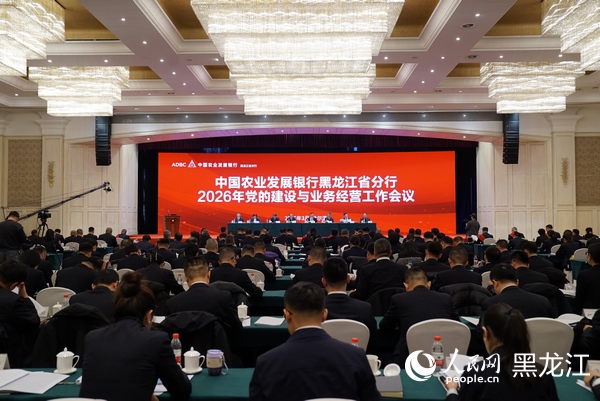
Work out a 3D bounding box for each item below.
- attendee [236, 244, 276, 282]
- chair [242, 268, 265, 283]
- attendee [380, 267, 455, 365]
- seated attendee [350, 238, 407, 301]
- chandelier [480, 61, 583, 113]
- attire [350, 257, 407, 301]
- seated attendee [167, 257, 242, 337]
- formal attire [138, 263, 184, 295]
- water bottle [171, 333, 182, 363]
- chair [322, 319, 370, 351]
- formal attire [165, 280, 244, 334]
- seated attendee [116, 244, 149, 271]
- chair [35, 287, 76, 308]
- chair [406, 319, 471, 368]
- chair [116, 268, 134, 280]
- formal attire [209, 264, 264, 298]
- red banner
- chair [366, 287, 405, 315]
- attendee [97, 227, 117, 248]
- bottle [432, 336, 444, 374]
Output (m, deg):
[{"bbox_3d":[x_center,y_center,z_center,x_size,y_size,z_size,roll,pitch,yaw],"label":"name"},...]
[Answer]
[{"bbox_3d":[-0.661,1.193,7.500,0.520,1.240,0.780,0,-2,1],"label":"attendee"},{"bbox_3d":[-0.650,1.366,7.359,0.440,0.930,0.550,0,-2,0],"label":"chair"},{"bbox_3d":[0.803,1.056,3.780,0.520,1.200,0.780,0,-2,1],"label":"attendee"},{"bbox_3d":[0.810,1.088,5.737,0.570,1.380,0.750,0,-2,0],"label":"seated attendee"},{"bbox_3d":[9.465,-4.687,22.600,3.750,2.050,1.700,0,-2,1],"label":"chandelier"},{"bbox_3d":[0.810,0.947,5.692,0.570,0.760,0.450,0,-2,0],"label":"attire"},{"bbox_3d":[-0.710,1.069,4.087,0.560,1.310,0.750,0,-2,3],"label":"seated attendee"},{"bbox_3d":[-1.435,0.996,5.620,0.500,0.700,0.520,0,-2,1],"label":"formal attire"},{"bbox_3d":[-0.636,0.785,2.840,0.060,0.187,0.060,0,-2,1],"label":"water bottle"},{"bbox_3d":[0.260,1.251,3.831,0.440,0.930,0.550,0,-2,0],"label":"chair"},{"bbox_3d":[-0.659,0.851,3.800,0.540,0.620,0.500,0,-2,4],"label":"formal attire"},{"bbox_3d":[-2.115,1.162,6.950,0.480,1.220,0.720,0,-2,6],"label":"seated attendee"},{"bbox_3d":[-2.319,1.283,5.550,0.450,0.920,0.560,0,-2,1],"label":"chair"},{"bbox_3d":[0.894,1.225,3.800,0.450,0.920,0.560,0,-2,1],"label":"chair"},{"bbox_3d":[-2.231,1.349,7.420,0.450,0.920,0.560,0,-2,1],"label":"chair"},{"bbox_3d":[-0.635,0.906,5.420,0.540,0.620,0.500,0,-2,4],"label":"formal attire"},{"bbox_3d":[0.422,-0.404,31.000,16.750,4.640,0.150,0,-2,1],"label":"red banner"},{"bbox_3d":[0.847,1.232,5.150,0.470,0.940,0.560,0,-2,1],"label":"chair"},{"bbox_3d":[-5.965,1.499,17.100,0.520,1.290,0.750,0,-2,1],"label":"attendee"},{"bbox_3d":[0.755,0.838,2.994,0.064,0.200,0.064,0,-2,0],"label":"bottle"}]

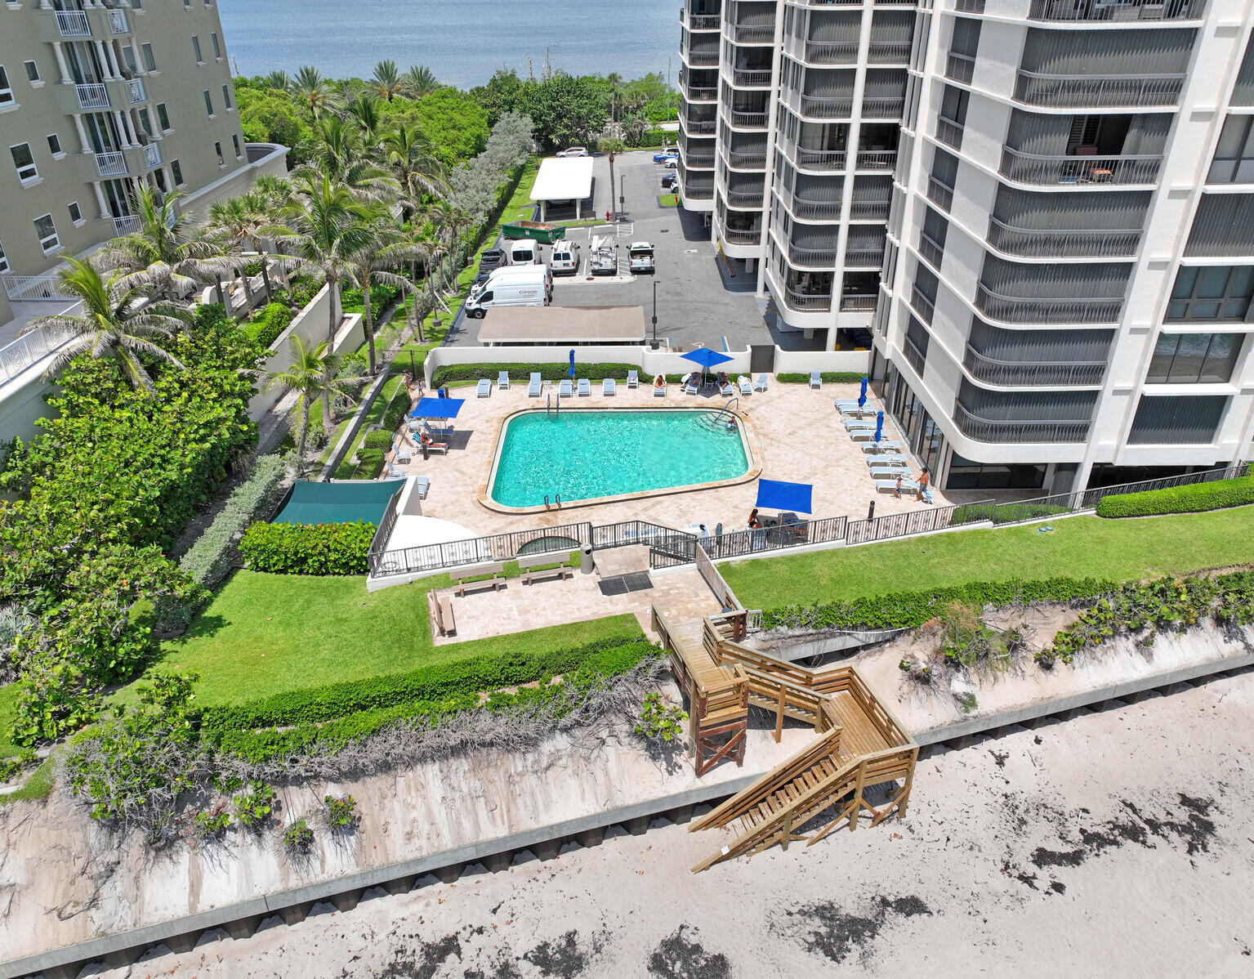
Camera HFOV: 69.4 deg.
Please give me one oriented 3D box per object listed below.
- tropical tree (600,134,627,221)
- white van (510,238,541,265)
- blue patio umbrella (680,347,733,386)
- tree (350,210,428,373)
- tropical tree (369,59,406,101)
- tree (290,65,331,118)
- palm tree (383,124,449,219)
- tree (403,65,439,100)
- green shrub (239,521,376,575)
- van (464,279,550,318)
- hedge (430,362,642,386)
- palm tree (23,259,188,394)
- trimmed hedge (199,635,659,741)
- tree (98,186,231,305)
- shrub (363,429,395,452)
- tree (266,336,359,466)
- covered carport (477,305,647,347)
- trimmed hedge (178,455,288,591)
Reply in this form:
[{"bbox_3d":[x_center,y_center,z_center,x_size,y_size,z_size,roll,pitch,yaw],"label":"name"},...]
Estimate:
[{"bbox_3d":[-1.345,-29.998,87.626,2.561,7.792,2.561,-1,30,0],"label":"tropical tree"},{"bbox_3d":[-8.322,-19.604,75.230,2.050,2.350,5.400,0,30,1],"label":"white van"},{"bbox_3d":[4.549,-6.894,51.893,2.147,2.462,2.147,26,39,37],"label":"blue patio umbrella"},{"bbox_3d":[-14.921,-11.312,53.460,5.300,9.500,5.300,0,30,0],"label":"tree"},{"bbox_3d":[-33.507,-54.555,127.483,5.600,10.400,5.600,0,30,0],"label":"tropical tree"},{"bbox_3d":[-43.398,-53.132,125.766,6.402,10.377,6.402,-1,30,0],"label":"tree"},{"bbox_3d":[-17.582,-25.115,76.269,6.107,10.545,6.107,-1,30,0],"label":"palm tree"},{"bbox_3d":[-29.338,-55.700,130.332,5.400,9.500,5.400,0,30,0],"label":"tree"},{"bbox_3d":[-13.205,2.440,37.910,5.319,1.359,1.872,0,30,1],"label":"green shrub"},{"bbox_3d":[-8.800,-14.128,65.872,5.900,2.720,2.100,0,30,0],"label":"van"},{"bbox_3d":[-5.214,-6.885,53.661,12.312,0.788,1.674,-1,30,0],"label":"hedge"},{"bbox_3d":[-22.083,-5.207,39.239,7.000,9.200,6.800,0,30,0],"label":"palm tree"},{"bbox_3d":[-6.434,6.620,31.398,15.300,0.850,0.950,-8,31,-13],"label":"trimmed hedge"},{"bbox_3d":[-23.140,-10.300,46.089,6.600,9.929,6.600,-1,30,0],"label":"tree"},{"bbox_3d":[-12.498,-2.321,45.858,1.350,0.800,1.250,0,30,0],"label":"shrub"},{"bbox_3d":[-14.897,-4.206,43.327,4.531,6.368,4.531,-1,30,0],"label":"tree"},{"bbox_3d":[-4.014,-9.601,58.203,10.200,2.500,6.000,0,30,0],"label":"covered carport"},{"bbox_3d":[-17.130,1.477,39.916,1.650,1.200,10.400,0,30,0],"label":"trimmed hedge"}]

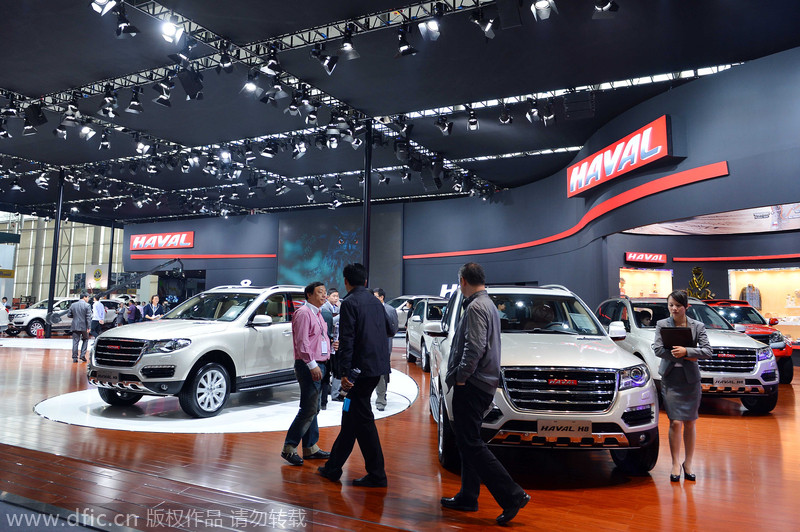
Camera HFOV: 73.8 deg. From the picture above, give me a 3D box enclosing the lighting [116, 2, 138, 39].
[{"bbox_3d":[-5.417,-4.843,10.555,0.440,0.500,0.520,5,-51,-42],"label":"lighting"}]

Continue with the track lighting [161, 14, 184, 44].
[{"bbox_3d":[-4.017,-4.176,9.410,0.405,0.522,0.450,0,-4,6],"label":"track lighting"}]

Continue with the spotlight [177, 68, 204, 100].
[{"bbox_3d":[-5.332,-4.619,13.562,0.600,0.650,0.500,4,31,-35],"label":"spotlight"}]

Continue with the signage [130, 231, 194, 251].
[{"bbox_3d":[-17.052,-1.758,38.295,6.130,1.110,0.200,-2,-6,24],"label":"signage"}]

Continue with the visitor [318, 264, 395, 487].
[{"bbox_3d":[-0.348,0.927,4.582,0.520,1.800,0.500,5,-6,-38],"label":"visitor"}]

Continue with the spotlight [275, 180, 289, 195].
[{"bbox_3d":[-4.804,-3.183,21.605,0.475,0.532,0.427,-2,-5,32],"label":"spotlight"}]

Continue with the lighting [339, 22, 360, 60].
[{"bbox_3d":[-1.148,-5.075,12.054,0.450,0.720,0.480,2,-5,-14],"label":"lighting"}]

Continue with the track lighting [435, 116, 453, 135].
[{"bbox_3d":[1.325,-4.280,16.235,0.450,0.420,0.500,-4,-45,45],"label":"track lighting"}]

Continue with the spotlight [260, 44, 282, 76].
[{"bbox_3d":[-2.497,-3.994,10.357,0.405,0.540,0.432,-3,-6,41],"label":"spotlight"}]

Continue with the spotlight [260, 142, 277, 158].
[{"bbox_3d":[-4.985,-4.391,20.190,0.500,0.550,0.500,4,-6,-30],"label":"spotlight"}]

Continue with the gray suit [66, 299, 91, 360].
[{"bbox_3d":[-8.224,1.571,13.653,0.520,1.755,0.380,0,-5,8],"label":"gray suit"}]

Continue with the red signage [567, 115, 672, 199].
[{"bbox_3d":[6.694,-3.234,16.776,0.200,1.090,5.350,2,-5,-10],"label":"red signage"}]

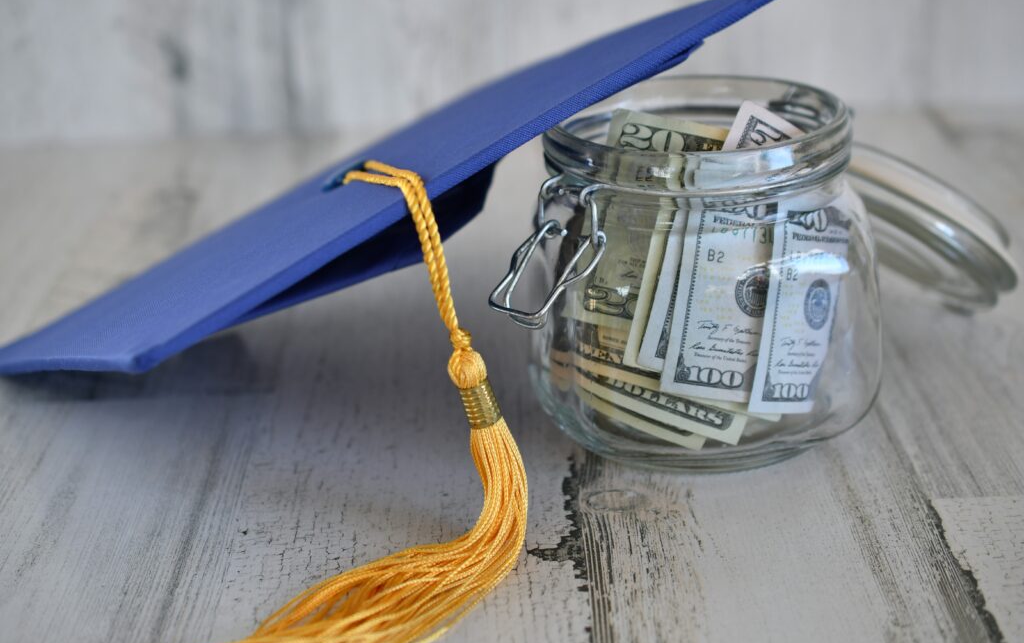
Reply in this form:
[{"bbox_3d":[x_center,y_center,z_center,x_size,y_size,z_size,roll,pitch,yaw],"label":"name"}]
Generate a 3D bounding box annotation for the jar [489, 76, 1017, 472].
[{"bbox_3d":[0.079,-0.022,0.541,0.185,0.100,0.109,-15,25,-29],"label":"jar"}]

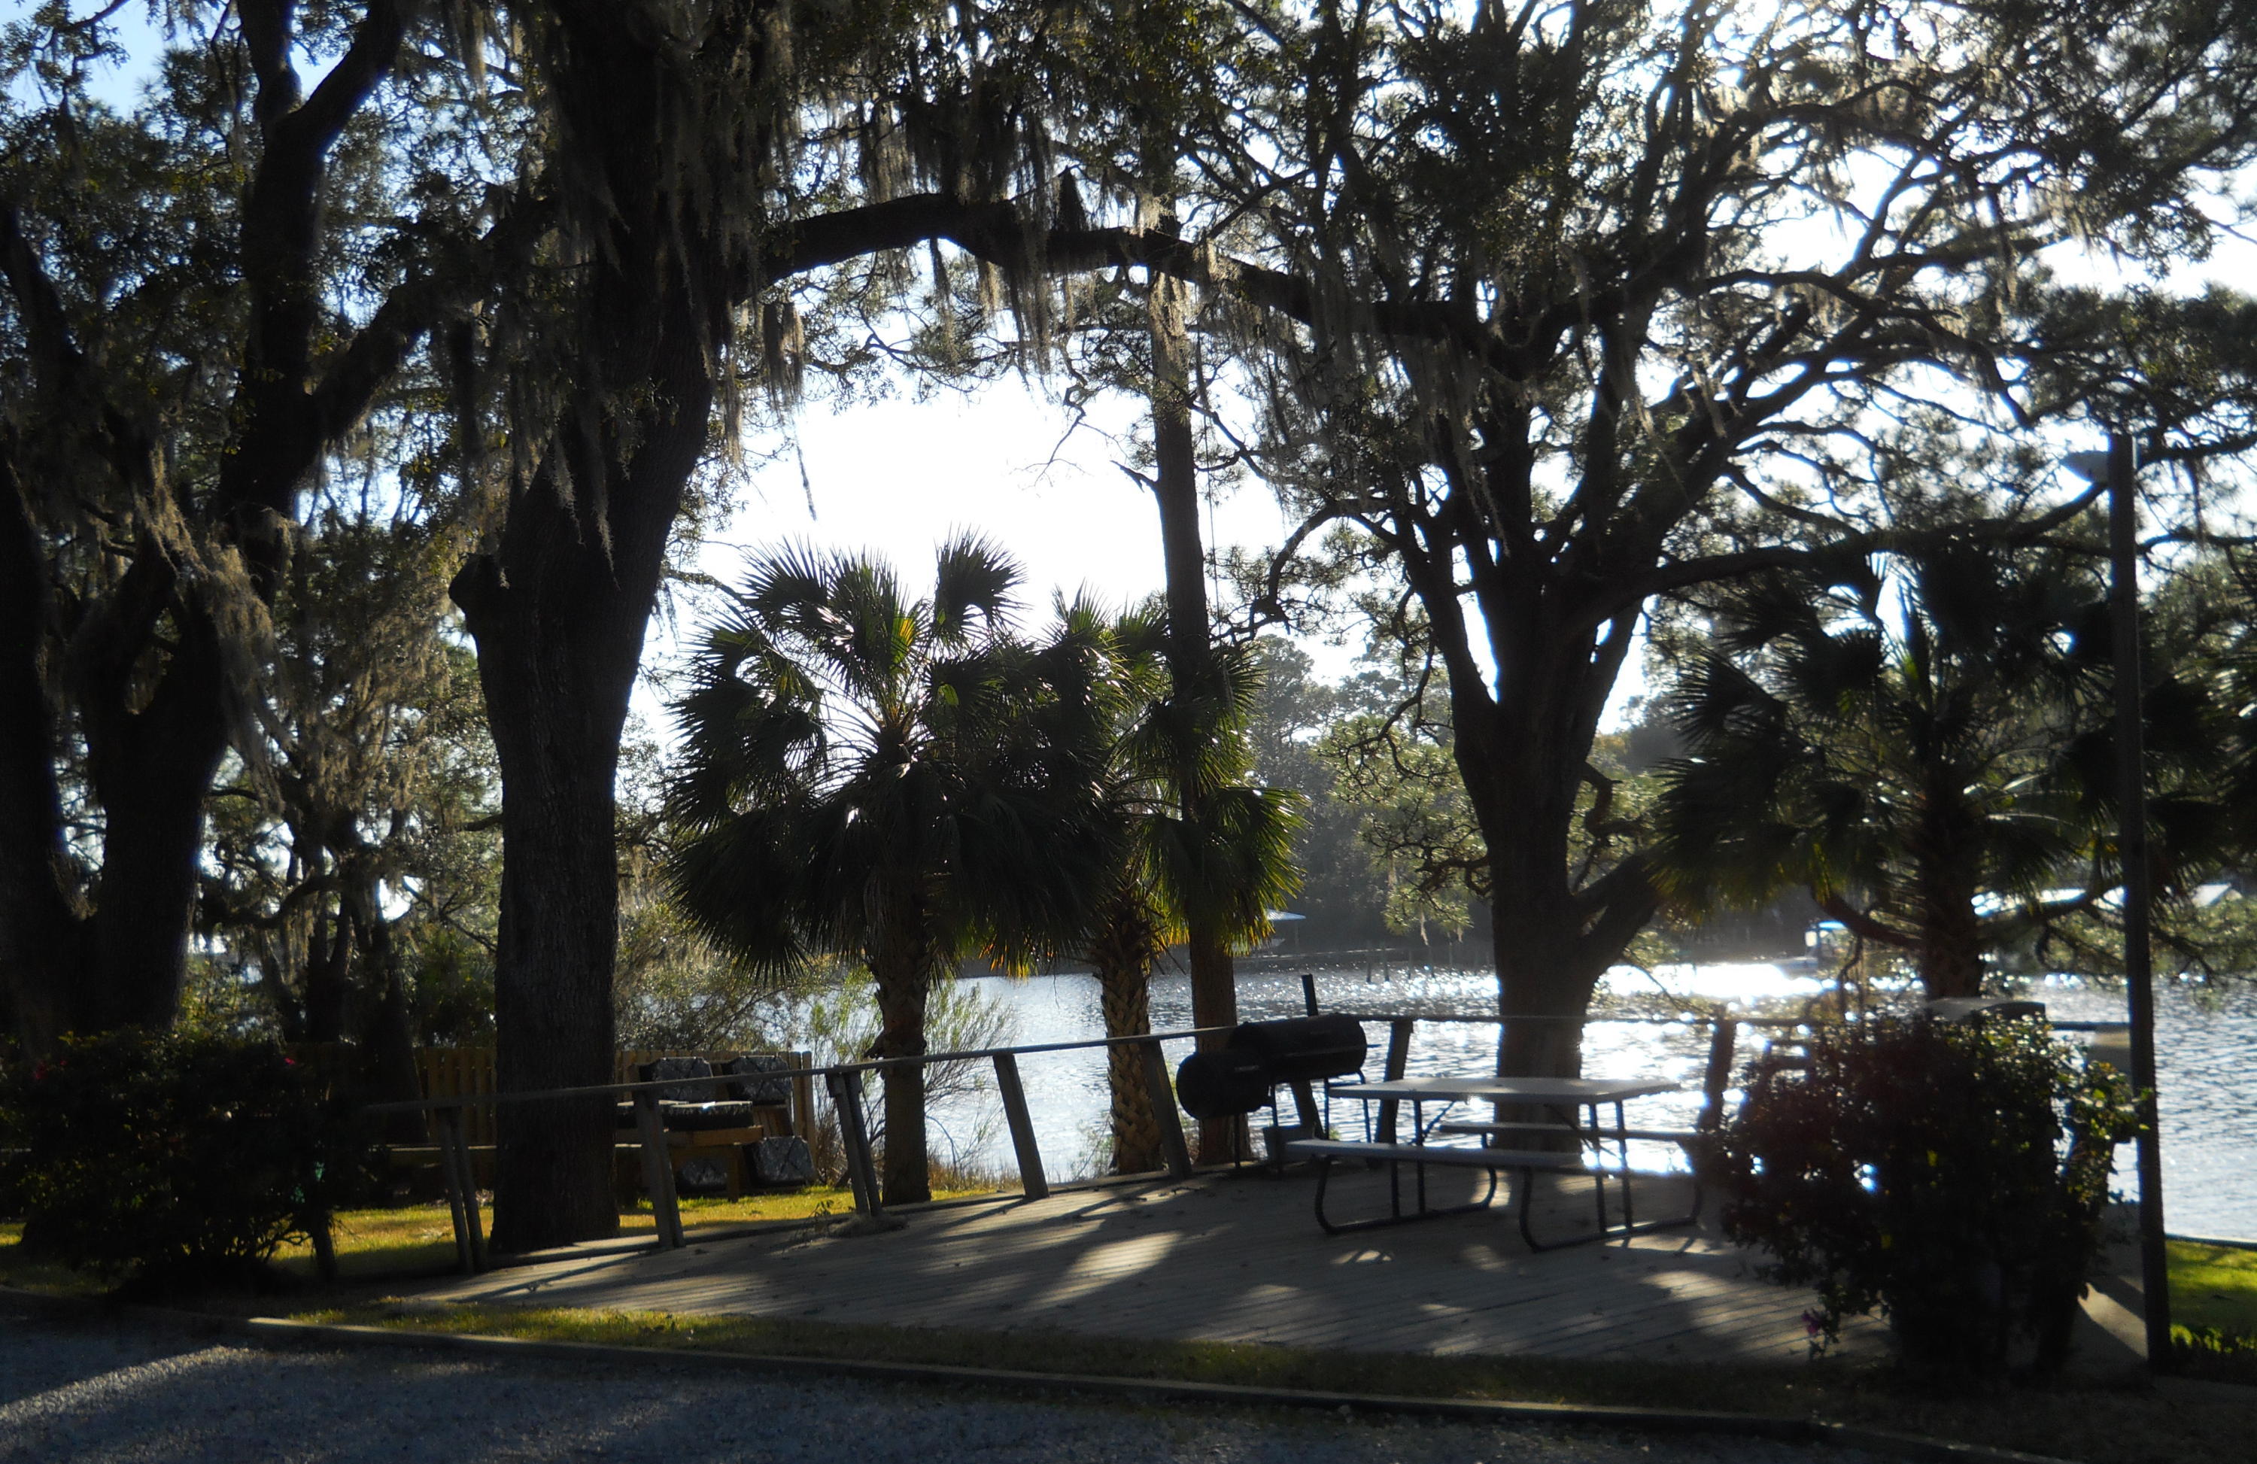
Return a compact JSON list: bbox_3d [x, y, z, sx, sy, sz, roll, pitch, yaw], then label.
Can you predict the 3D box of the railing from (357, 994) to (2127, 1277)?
[{"bbox_3d":[0.576,2.377,14.675,9.700,0.940,4.400,-3,-4,5],"label":"railing"}]

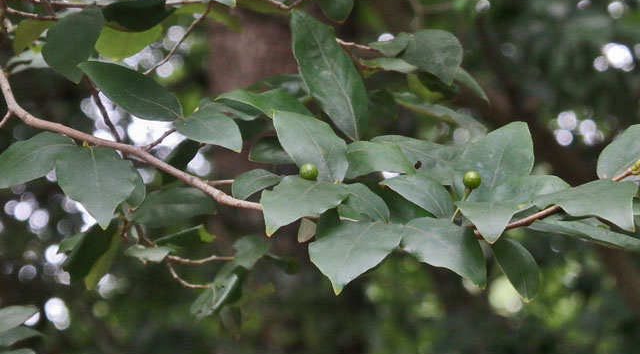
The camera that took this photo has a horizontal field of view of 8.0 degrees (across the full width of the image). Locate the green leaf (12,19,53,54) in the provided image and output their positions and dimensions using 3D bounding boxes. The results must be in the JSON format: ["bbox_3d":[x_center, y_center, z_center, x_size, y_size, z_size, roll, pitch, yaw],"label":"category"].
[{"bbox_3d":[-0.211,-0.104,3.299,0.023,0.012,0.052,25,-54,-38],"label":"green leaf"}]

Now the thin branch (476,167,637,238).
[{"bbox_3d":[0.162,0.018,3.150,0.124,0.010,0.010,-23,0,14],"label":"thin branch"}]

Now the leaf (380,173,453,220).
[{"bbox_3d":[0.071,0.011,3.182,0.057,0.031,0.012,28,-39,16],"label":"leaf"}]

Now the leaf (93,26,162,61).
[{"bbox_3d":[-0.124,-0.092,3.000,0.043,0.042,0.012,24,22,-17],"label":"leaf"}]

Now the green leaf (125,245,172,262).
[{"bbox_3d":[-0.117,0.052,3.114,0.034,0.007,0.020,-5,31,-12],"label":"green leaf"}]

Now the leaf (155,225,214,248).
[{"bbox_3d":[-0.101,0.045,3.398,0.045,0.012,0.031,-4,-32,6],"label":"leaf"}]

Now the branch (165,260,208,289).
[{"bbox_3d":[-0.091,0.067,3.135,0.036,0.011,0.014,34,0,-5],"label":"branch"}]

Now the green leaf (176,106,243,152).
[{"bbox_3d":[-0.073,-0.031,2.996,0.050,0.030,0.009,26,-36,21],"label":"green leaf"}]

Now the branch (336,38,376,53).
[{"bbox_3d":[0.027,-0.098,3.400,0.034,0.004,0.004,18,0,-8],"label":"branch"}]

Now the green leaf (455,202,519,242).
[{"bbox_3d":[0.108,0.029,2.953,0.039,0.012,0.043,0,37,0],"label":"green leaf"}]

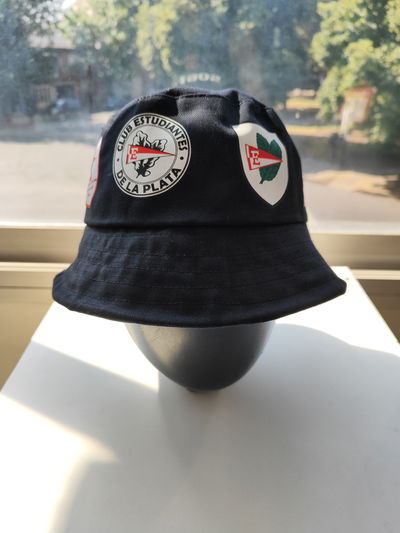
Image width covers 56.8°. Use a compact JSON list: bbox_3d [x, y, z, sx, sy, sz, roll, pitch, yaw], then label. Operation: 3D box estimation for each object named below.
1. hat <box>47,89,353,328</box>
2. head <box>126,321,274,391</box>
[{"bbox_3d":[-0.001,-0.060,0.323,0.245,0.150,0.262,0,14,0],"label":"hat"},{"bbox_3d":[0.000,-0.003,0.350,0.160,0.255,0.195,0,30,0],"label":"head"}]

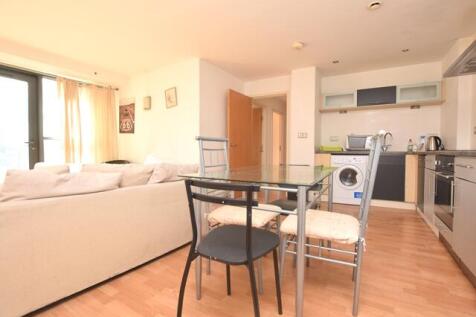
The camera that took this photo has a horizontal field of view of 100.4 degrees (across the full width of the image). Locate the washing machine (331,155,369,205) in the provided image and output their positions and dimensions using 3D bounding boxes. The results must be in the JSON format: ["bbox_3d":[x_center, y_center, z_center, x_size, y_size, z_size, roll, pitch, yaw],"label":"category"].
[{"bbox_3d":[2.065,0.371,3.707,0.590,0.860,0.570,1,2,21],"label":"washing machine"}]

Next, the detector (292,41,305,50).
[{"bbox_3d":[0.868,-1.626,2.846,0.155,0.045,0.155,1,2,21],"label":"detector"}]

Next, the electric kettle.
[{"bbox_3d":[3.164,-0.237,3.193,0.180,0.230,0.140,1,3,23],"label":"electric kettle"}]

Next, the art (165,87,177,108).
[{"bbox_3d":[-1.234,-1.111,3.651,0.283,0.378,0.025,-4,0,29],"label":"art"}]

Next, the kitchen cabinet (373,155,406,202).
[{"bbox_3d":[2.574,0.308,3.538,0.500,0.750,0.570,1,2,21],"label":"kitchen cabinet"}]

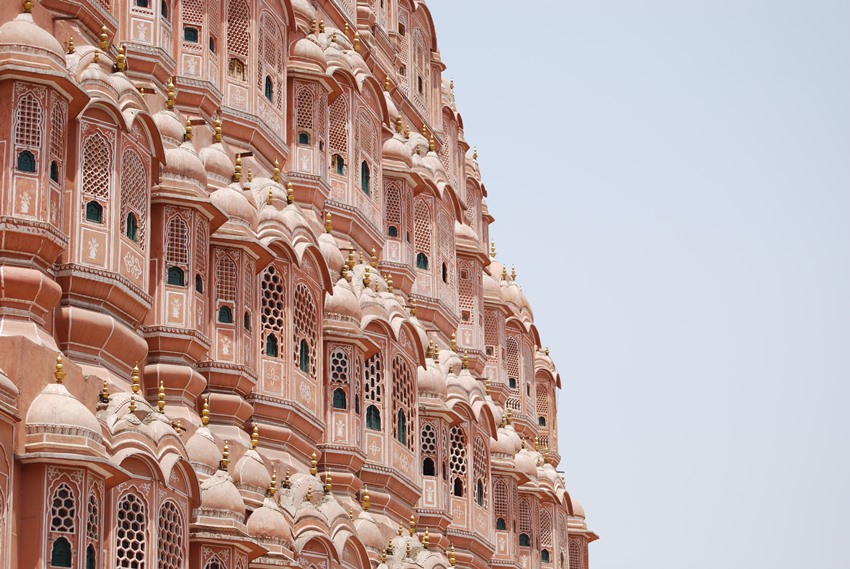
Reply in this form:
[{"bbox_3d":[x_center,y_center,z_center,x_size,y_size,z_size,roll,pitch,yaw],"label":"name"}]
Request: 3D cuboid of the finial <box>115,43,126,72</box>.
[{"bbox_3d":[-3.949,-2.952,28.586,0.117,0.408,0.117,-6,-18,15],"label":"finial"}]

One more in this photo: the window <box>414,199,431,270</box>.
[{"bbox_3d":[-0.057,-1.002,44.485,0.377,1.532,0.120,8,-20,-28],"label":"window"}]

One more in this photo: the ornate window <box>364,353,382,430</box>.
[{"bbox_3d":[-0.890,1.840,37.805,0.353,1.439,0.150,11,-23,-31],"label":"ornate window"}]

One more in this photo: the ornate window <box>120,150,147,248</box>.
[{"bbox_3d":[-3.716,-1.103,27.919,0.120,1.221,0.790,-6,-18,15],"label":"ornate window"}]

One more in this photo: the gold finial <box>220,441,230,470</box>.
[{"bbox_3d":[-2.697,2.334,29.837,0.125,0.421,0.125,-7,-21,17],"label":"gold finial"}]

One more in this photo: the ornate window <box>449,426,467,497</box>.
[{"bbox_3d":[0.630,3.391,42.123,0.410,1.429,0.150,11,-23,-31],"label":"ornate window"}]

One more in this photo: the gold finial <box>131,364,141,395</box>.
[{"bbox_3d":[-3.659,1.198,27.875,0.114,0.385,0.114,-1,-20,0],"label":"gold finial"}]

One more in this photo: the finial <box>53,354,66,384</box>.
[{"bbox_3d":[-4.327,1.003,26.095,0.136,0.373,0.136,-1,-20,0],"label":"finial"}]

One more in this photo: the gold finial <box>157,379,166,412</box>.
[{"bbox_3d":[-3.241,1.377,27.044,0.111,0.419,0.111,-1,-17,0],"label":"gold finial"}]

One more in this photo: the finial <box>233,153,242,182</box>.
[{"bbox_3d":[-2.839,-1.760,33.305,0.118,0.455,0.118,-1,-20,0],"label":"finial"}]

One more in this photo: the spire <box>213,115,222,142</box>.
[{"bbox_3d":[-3.163,-2.383,33.639,0.116,0.467,0.116,-7,-21,17],"label":"spire"}]

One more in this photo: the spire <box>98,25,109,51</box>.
[{"bbox_3d":[-4.197,-3.223,28.744,0.118,0.369,0.118,-6,-18,15],"label":"spire"}]

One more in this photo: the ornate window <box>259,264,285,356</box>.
[{"bbox_3d":[-2.319,0.403,33.394,0.389,1.473,0.120,8,-20,-28],"label":"ornate window"}]

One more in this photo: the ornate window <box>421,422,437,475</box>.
[{"bbox_3d":[0.074,3.040,40.508,0.294,1.012,0.150,6,-21,-19],"label":"ornate window"}]

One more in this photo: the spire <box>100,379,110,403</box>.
[{"bbox_3d":[-3.778,1.256,25.998,0.095,0.262,0.095,-6,-18,15],"label":"spire"}]

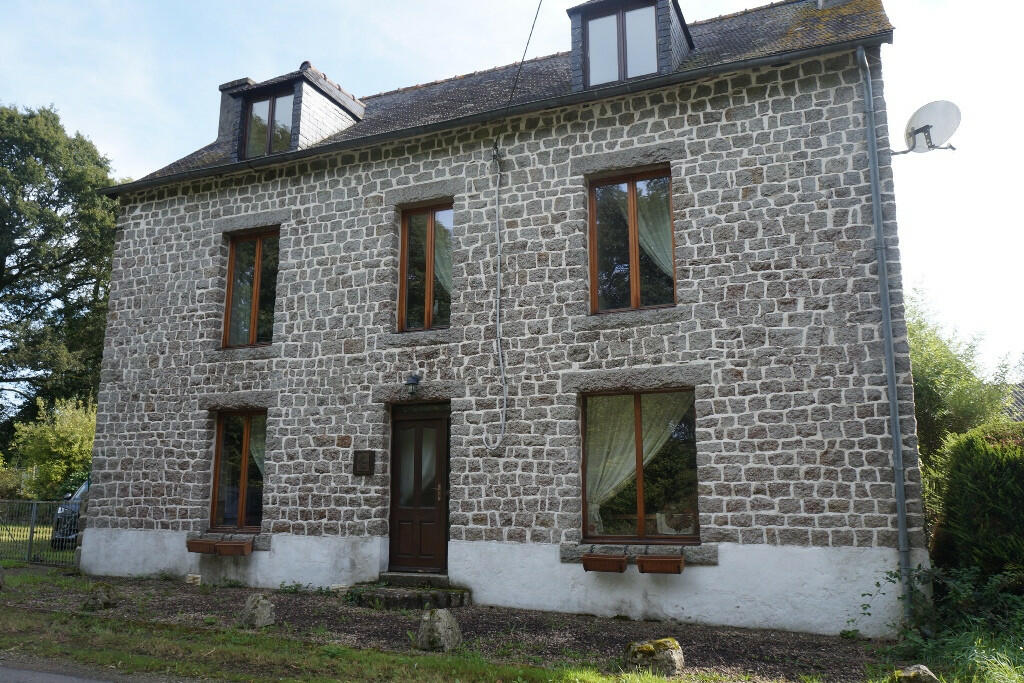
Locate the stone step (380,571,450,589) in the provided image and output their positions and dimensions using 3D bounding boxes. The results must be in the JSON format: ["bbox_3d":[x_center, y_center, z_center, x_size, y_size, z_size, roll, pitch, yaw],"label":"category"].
[{"bbox_3d":[-1.291,3.301,10.616,1.060,0.160,0.300,-4,-12,22],"label":"stone step"}]

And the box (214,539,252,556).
[{"bbox_3d":[-4.167,3.122,11.530,0.570,0.165,0.180,-4,-12,22],"label":"box"}]

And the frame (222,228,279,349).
[{"bbox_3d":[-4.169,-0.863,12.574,1.200,1.900,0.100,-4,-12,22],"label":"frame"}]

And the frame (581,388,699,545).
[{"bbox_3d":[1.607,1.569,9.664,1.470,1.910,0.110,-4,-12,22],"label":"frame"}]

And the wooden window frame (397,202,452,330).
[{"bbox_3d":[-1.201,-1.083,11.370,0.990,1.900,0.100,-4,-12,22],"label":"wooden window frame"}]

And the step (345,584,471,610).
[{"bbox_3d":[-1.400,3.412,10.266,1.730,0.220,0.380,-4,-12,22],"label":"step"}]

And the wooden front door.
[{"bbox_3d":[-1.285,2.152,10.975,0.980,2.210,0.080,-4,-12,22],"label":"wooden front door"}]

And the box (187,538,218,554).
[{"bbox_3d":[-4.686,3.143,11.740,0.570,0.165,0.180,-4,-12,22],"label":"box"}]

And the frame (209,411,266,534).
[{"bbox_3d":[-4.172,2.033,12.013,1.180,1.860,0.100,-4,-12,22],"label":"frame"}]

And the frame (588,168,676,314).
[{"bbox_3d":[1.649,-1.335,10.403,1.190,1.920,0.090,-4,-12,22],"label":"frame"}]

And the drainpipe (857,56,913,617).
[{"bbox_3d":[4.255,-0.299,8.724,0.140,6.680,0.180,-4,-12,22],"label":"drainpipe"}]

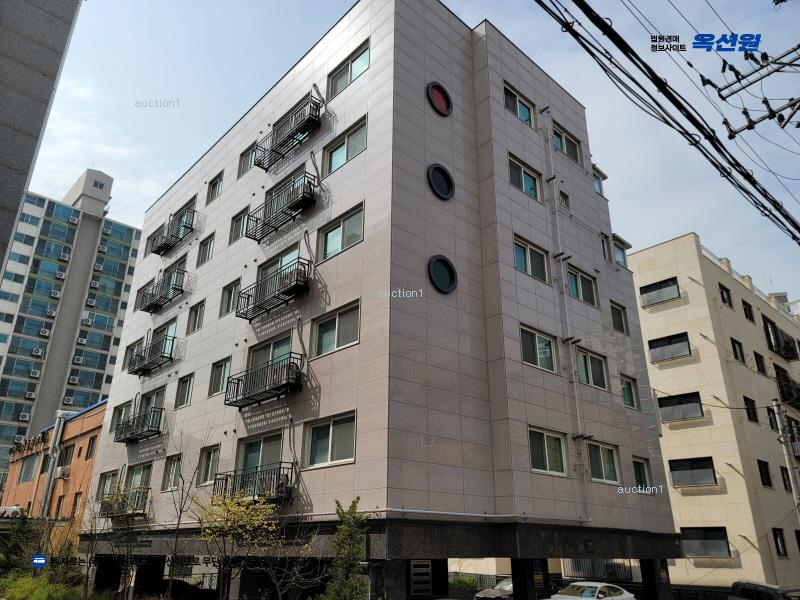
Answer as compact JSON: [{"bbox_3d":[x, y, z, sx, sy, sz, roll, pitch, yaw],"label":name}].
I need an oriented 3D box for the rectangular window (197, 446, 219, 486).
[{"bbox_3d":[-5.924,5.168,18.070,0.150,1.187,1.353,20,-29,-39],"label":"rectangular window"}]

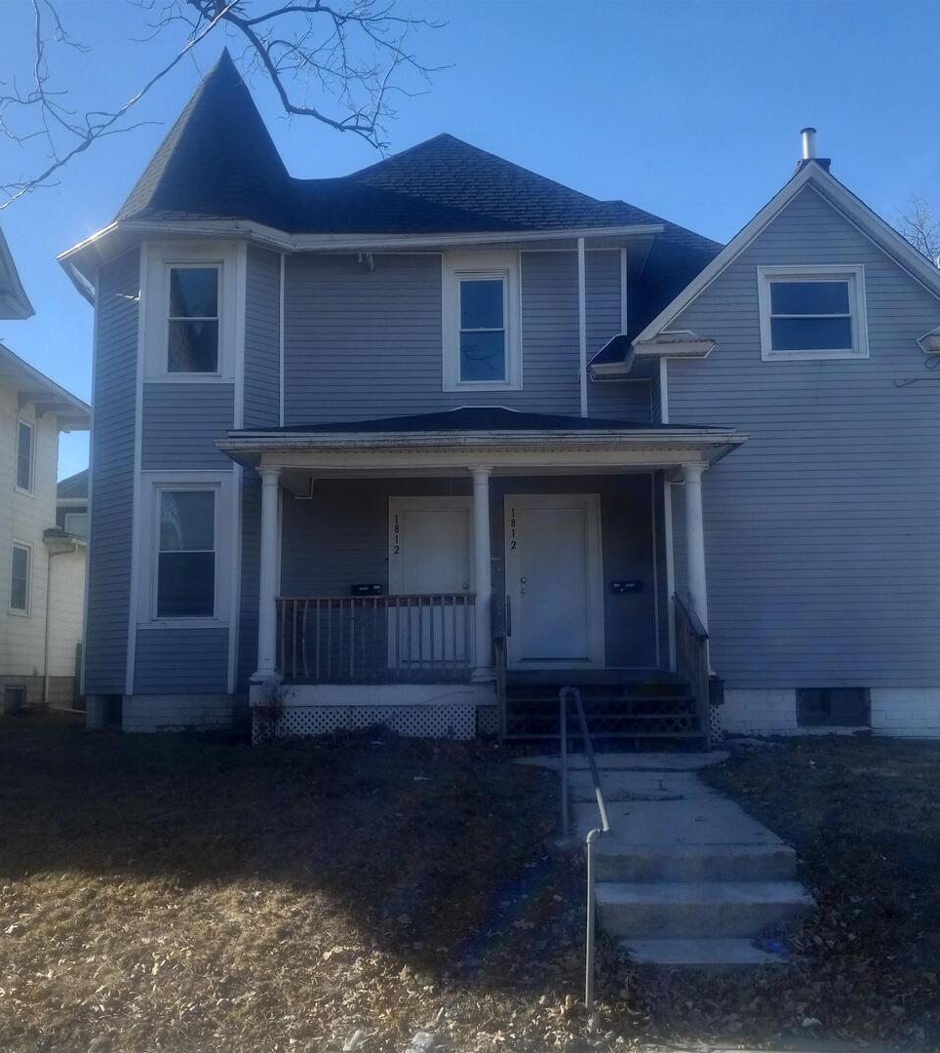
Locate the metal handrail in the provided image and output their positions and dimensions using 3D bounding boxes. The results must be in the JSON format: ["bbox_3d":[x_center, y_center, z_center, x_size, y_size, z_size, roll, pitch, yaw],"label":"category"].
[{"bbox_3d":[0.596,1.527,5.747,0.140,1.328,2.260,-1,-8,2],"label":"metal handrail"}]

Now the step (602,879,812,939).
[{"bbox_3d":[1.228,2.086,5.979,1.136,0.173,0.590,0,-8,0],"label":"step"}]

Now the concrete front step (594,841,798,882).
[{"bbox_3d":[1.296,1.984,6.468,1.171,0.160,0.350,0,-8,0],"label":"concrete front step"}]

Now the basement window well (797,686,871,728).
[{"bbox_3d":[4.408,2.198,13.341,0.870,0.485,0.250,0,-8,0],"label":"basement window well"}]

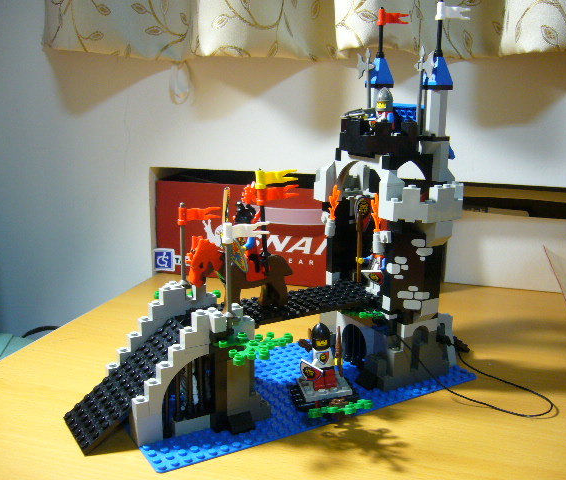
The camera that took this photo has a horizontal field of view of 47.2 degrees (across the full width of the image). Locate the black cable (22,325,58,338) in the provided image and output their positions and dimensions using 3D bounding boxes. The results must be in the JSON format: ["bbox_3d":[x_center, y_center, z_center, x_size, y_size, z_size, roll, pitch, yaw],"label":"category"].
[{"bbox_3d":[-0.296,0.112,0.790,0.048,0.017,0.018,5,14,18],"label":"black cable"}]

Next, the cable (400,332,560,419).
[{"bbox_3d":[0.133,0.093,0.458,0.084,0.042,0.086,-7,15,-31],"label":"cable"}]

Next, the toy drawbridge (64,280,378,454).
[{"bbox_3d":[-0.036,0.074,0.449,0.220,0.080,0.064,-7,15,-31],"label":"toy drawbridge"}]

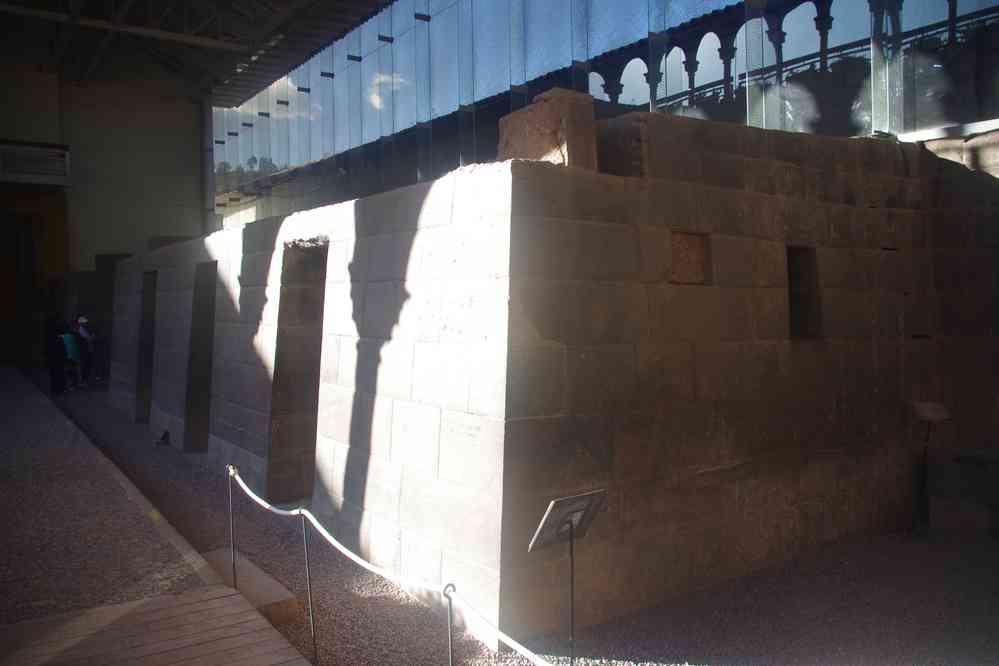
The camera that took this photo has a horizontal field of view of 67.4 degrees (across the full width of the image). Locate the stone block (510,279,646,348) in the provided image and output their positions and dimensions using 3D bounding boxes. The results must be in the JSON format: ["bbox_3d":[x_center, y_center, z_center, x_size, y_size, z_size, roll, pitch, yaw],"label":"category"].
[{"bbox_3d":[0.312,-0.108,4.323,1.011,0.377,0.500,-2,3,-36],"label":"stone block"}]

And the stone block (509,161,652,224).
[{"bbox_3d":[0.316,-0.765,4.354,1.024,0.288,0.534,-2,3,-36],"label":"stone block"}]

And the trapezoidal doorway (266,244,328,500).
[{"bbox_3d":[-1.462,0.377,6.221,0.500,2.234,0.997,-2,3,-36],"label":"trapezoidal doorway"}]

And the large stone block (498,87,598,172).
[{"bbox_3d":[0.268,-1.122,4.377,0.214,0.441,0.630,-2,3,-36],"label":"large stone block"}]

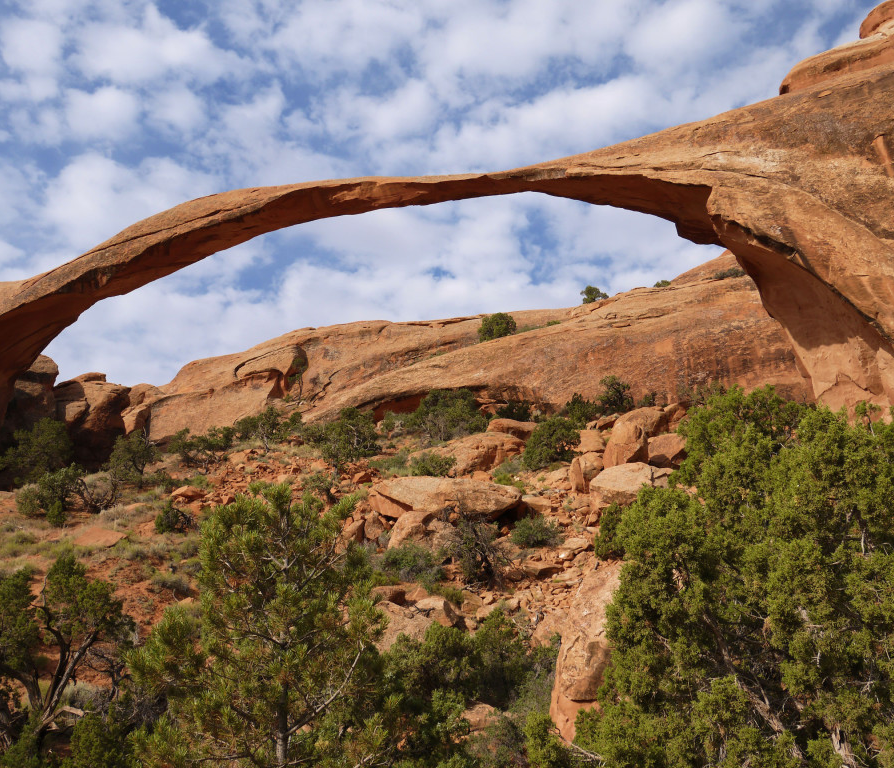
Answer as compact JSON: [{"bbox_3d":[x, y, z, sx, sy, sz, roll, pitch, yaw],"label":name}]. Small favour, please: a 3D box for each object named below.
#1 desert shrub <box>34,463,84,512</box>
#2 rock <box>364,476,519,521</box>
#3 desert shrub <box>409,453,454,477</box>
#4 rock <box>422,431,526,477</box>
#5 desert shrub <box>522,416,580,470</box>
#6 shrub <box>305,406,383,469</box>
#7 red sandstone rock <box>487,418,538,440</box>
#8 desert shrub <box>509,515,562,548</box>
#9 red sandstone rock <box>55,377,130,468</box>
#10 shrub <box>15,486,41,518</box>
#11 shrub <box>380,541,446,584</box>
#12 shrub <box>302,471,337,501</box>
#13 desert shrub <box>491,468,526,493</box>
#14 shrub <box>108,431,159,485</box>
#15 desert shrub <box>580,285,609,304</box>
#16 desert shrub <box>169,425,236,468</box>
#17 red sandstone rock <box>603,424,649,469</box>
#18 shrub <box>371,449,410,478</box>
[{"bbox_3d":[-28.611,7.622,61.000,3.680,3.290,3.130,5,-12,-25],"label":"desert shrub"},{"bbox_3d":[-0.172,7.879,57.000,10.600,2.940,4.770,0,-11,0],"label":"rock"},{"bbox_3d":[-1.160,6.026,62.000,3.590,1.740,2.870,0,-11,-1],"label":"desert shrub"},{"bbox_3d":[2.191,5.538,66.000,8.130,3.560,4.880,0,-11,0],"label":"rock"},{"bbox_3d":[8.372,4.813,67.000,4.690,4.240,4.220,-1,-11,7],"label":"desert shrub"},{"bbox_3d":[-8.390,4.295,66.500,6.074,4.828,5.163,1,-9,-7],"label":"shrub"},{"bbox_3d":[5.615,3.900,71.000,4.157,1.829,3.118,-1,-9,4],"label":"red sandstone rock"},{"bbox_3d":[5.556,9.323,52.000,3.260,1.950,2.770,-1,-11,6],"label":"desert shrub"},{"bbox_3d":[-32.619,3.349,76.000,6.764,8.188,6.088,4,-10,-23],"label":"red sandstone rock"},{"bbox_3d":[-29.810,8.441,59.000,1.850,2.210,1.760,5,-12,-26],"label":"shrub"},{"bbox_3d":[-1.833,9.482,44.000,3.401,2.061,2.721,0,-9,-2],"label":"shrub"},{"bbox_3d":[-9.463,7.475,61.000,2.500,2.140,2.250,2,-11,-9],"label":"shrub"},{"bbox_3d":[4.301,6.710,57.000,2.403,1.736,2.163,-1,-9,4],"label":"desert shrub"},{"bbox_3d":[-26.494,6.212,70.000,4.263,4.427,3.836,3,-10,-20],"label":"shrub"},{"bbox_3d":[19.588,-11.886,110.000,3.980,2.580,3.390,-2,-11,10],"label":"desert shrub"},{"bbox_3d":[-22.139,5.659,75.000,5.980,3.860,4.480,3,-11,-16],"label":"desert shrub"},{"bbox_3d":[13.929,4.826,65.000,3.610,3.500,3.070,0,-11,0],"label":"red sandstone rock"},{"bbox_3d":[-4.269,5.829,61.500,2.881,2.017,2.449,1,-9,-4],"label":"shrub"}]

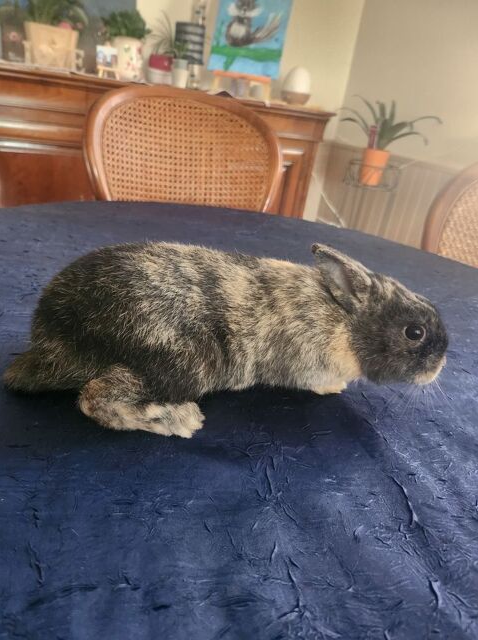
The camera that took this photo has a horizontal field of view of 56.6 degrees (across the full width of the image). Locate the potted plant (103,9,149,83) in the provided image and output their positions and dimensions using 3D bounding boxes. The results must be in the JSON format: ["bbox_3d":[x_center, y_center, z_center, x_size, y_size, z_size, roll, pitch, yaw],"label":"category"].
[{"bbox_3d":[-0.396,-0.953,1.550,0.158,0.185,0.158,-5,30,-24],"label":"potted plant"}]

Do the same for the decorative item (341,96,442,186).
[{"bbox_3d":[0.706,-0.848,2.100,0.343,0.331,0.404,-5,30,-24],"label":"decorative item"}]

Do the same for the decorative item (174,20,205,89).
[{"bbox_3d":[-0.189,-1.017,1.715,0.098,0.220,0.098,-5,30,-24],"label":"decorative item"}]

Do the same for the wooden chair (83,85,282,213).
[{"bbox_3d":[-0.106,0.011,1.051,0.485,0.970,0.540,-1,29,-18],"label":"wooden chair"}]

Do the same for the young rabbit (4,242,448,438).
[{"bbox_3d":[0.008,0.006,0.355,0.365,0.120,0.120,3,28,-11],"label":"young rabbit"}]

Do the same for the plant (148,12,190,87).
[{"bbox_3d":[-0.257,-0.973,1.606,0.139,0.210,0.139,-5,30,-24],"label":"plant"}]

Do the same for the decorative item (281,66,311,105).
[{"bbox_3d":[0.245,-1.002,1.899,0.105,0.131,0.105,7,28,-3],"label":"decorative item"}]

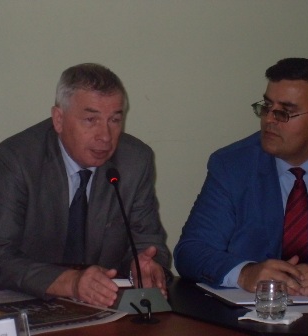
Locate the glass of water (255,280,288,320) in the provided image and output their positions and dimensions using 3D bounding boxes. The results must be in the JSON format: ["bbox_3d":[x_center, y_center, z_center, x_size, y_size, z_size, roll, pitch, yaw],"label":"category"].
[{"bbox_3d":[0.255,0.283,3.114,0.068,0.077,0.068,0,8,0],"label":"glass of water"}]

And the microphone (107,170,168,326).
[{"bbox_3d":[-0.051,0.162,3.216,0.129,0.288,0.220,-2,9,-15],"label":"microphone"}]

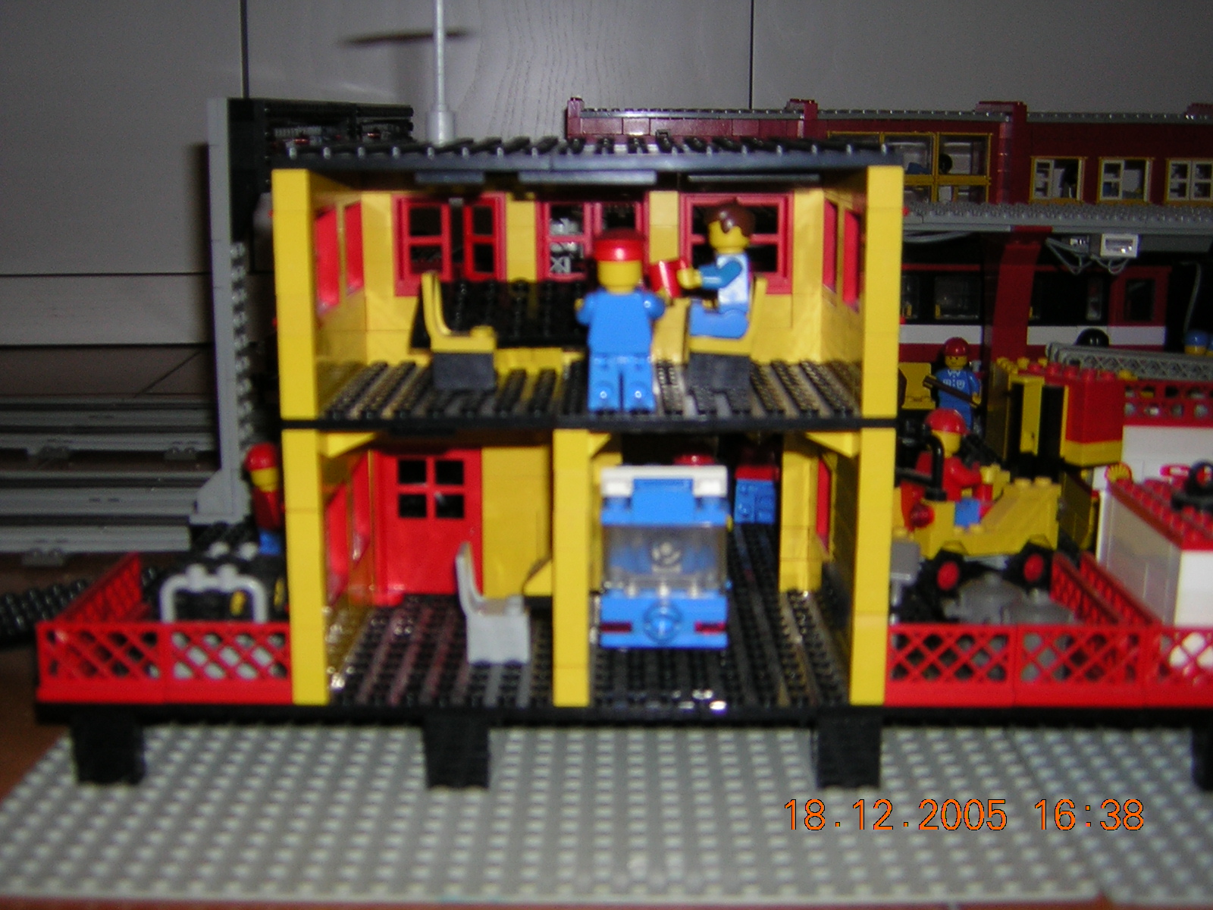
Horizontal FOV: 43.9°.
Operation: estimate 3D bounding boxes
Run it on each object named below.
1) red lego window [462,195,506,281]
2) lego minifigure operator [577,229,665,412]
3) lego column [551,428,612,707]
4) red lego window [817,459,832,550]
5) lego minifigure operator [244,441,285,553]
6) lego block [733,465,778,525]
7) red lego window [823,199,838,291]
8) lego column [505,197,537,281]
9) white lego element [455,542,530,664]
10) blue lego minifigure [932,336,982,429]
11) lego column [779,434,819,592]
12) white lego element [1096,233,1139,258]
[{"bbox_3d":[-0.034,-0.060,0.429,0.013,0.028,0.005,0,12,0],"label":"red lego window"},{"bbox_3d":[0.003,-0.033,0.362,0.021,0.043,0.016,0,12,0],"label":"lego minifigure operator"},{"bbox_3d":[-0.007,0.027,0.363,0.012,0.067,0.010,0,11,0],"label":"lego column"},{"bbox_3d":[0.064,0.014,0.422,0.008,0.029,0.031,0,13,0],"label":"red lego window"},{"bbox_3d":[-0.104,0.018,0.458,0.013,0.044,0.019,0,12,0],"label":"lego minifigure operator"},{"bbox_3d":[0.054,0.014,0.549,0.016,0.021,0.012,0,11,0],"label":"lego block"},{"bbox_3d":[0.061,-0.056,0.403,0.007,0.029,0.031,0,11,0],"label":"red lego window"},{"bbox_3d":[-0.024,-0.060,0.421,0.008,0.027,0.008,0,11,0],"label":"lego column"},{"bbox_3d":[-0.029,0.039,0.397,0.018,0.029,0.016,0,12,0],"label":"white lego element"},{"bbox_3d":[0.160,-0.033,0.690,0.023,0.041,0.014,5,14,23],"label":"blue lego minifigure"},{"bbox_3d":[0.057,0.007,0.450,0.009,0.067,0.009,0,12,0],"label":"lego column"},{"bbox_3d":[0.235,-0.096,0.690,0.016,0.011,0.014,0,11,0],"label":"white lego element"}]

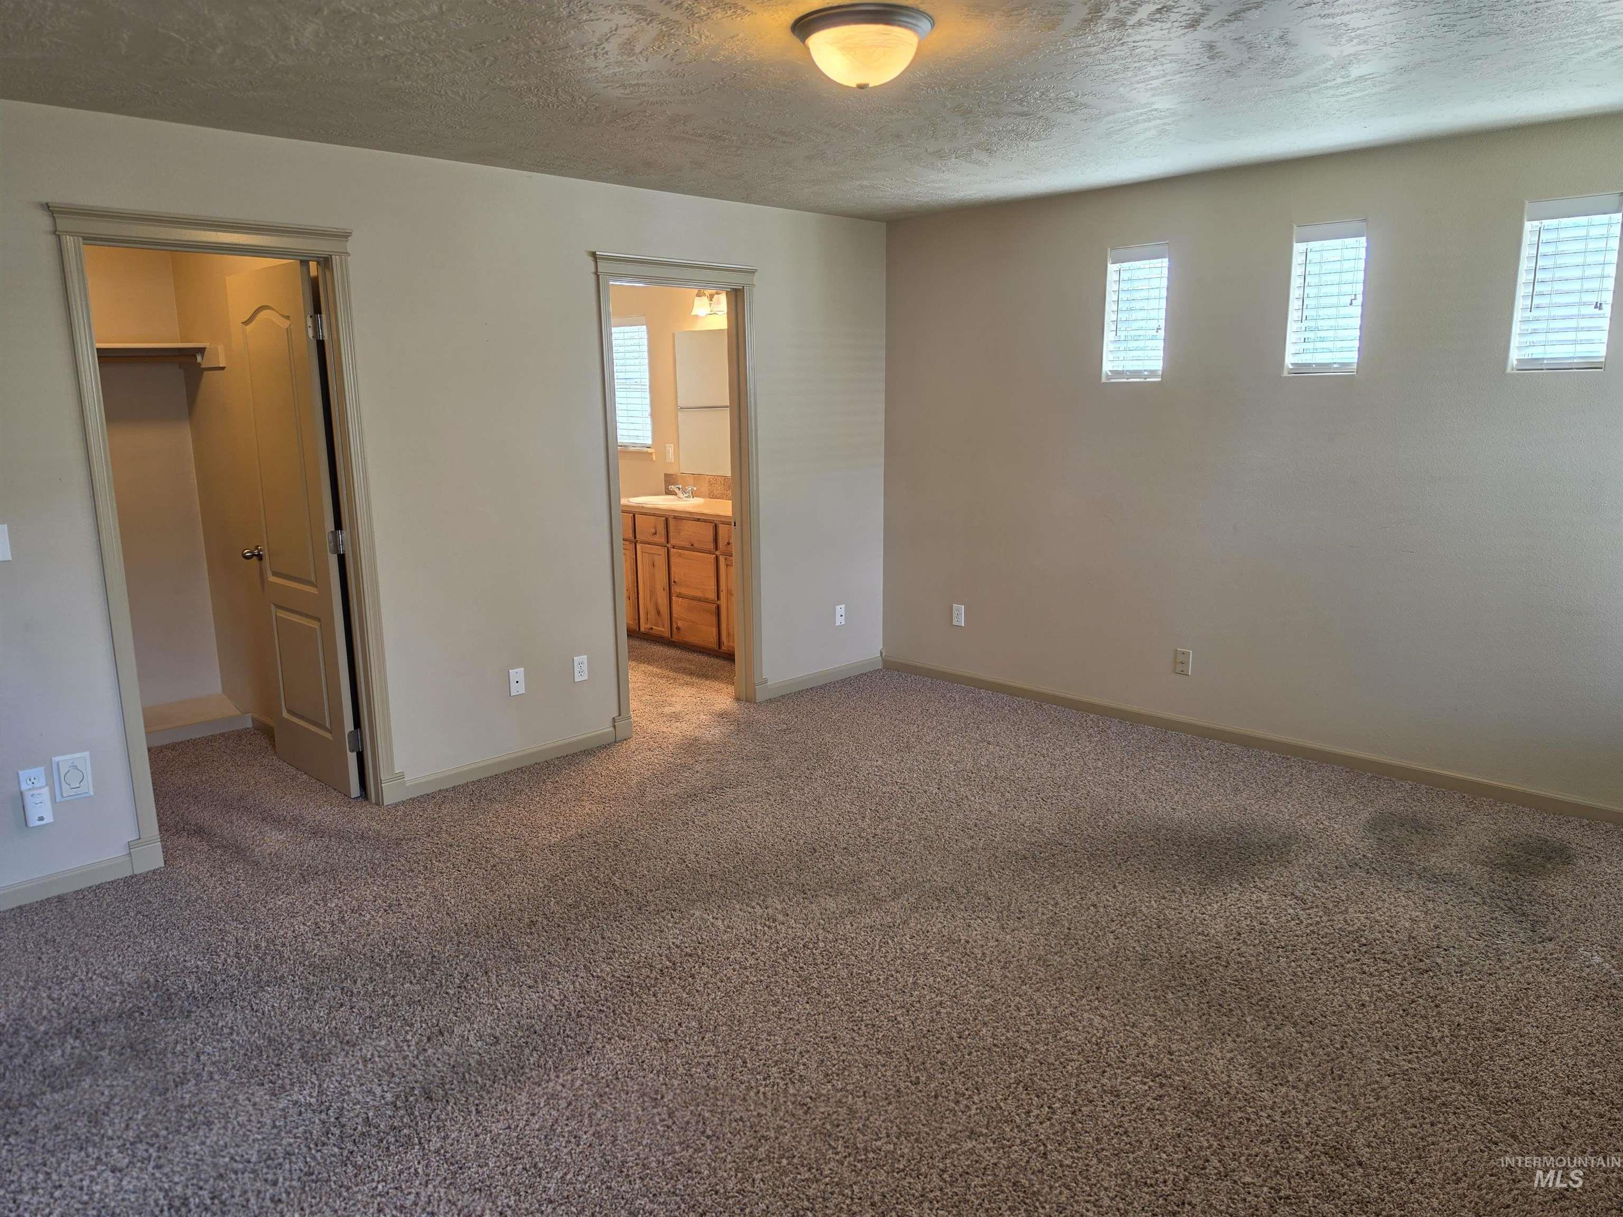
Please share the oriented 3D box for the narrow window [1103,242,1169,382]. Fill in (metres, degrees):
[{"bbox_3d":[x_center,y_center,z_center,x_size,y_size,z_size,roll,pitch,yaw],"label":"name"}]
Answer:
[{"bbox_3d":[1.476,-1.324,4.862,0.280,0.580,0.090,10,16,44],"label":"narrow window"}]

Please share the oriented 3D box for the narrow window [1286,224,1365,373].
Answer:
[{"bbox_3d":[2.058,-1.225,4.292,0.280,0.580,0.090,10,16,44],"label":"narrow window"}]

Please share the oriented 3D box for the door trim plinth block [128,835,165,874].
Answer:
[{"bbox_3d":[-2.238,0.827,3.629,0.022,0.116,0.094,10,16,44],"label":"door trim plinth block"}]

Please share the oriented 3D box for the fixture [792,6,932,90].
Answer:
[{"bbox_3d":[0.127,-1.338,2.619,0.345,0.147,0.345,0,11,0],"label":"fixture"}]

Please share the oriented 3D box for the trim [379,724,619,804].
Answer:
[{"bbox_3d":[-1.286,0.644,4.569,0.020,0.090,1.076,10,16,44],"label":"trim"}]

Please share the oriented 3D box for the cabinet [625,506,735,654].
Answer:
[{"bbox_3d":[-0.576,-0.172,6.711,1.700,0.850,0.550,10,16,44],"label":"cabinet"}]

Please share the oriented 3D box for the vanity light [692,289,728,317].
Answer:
[{"bbox_3d":[-0.484,-1.886,6.509,0.640,0.230,0.200,10,16,44],"label":"vanity light"}]

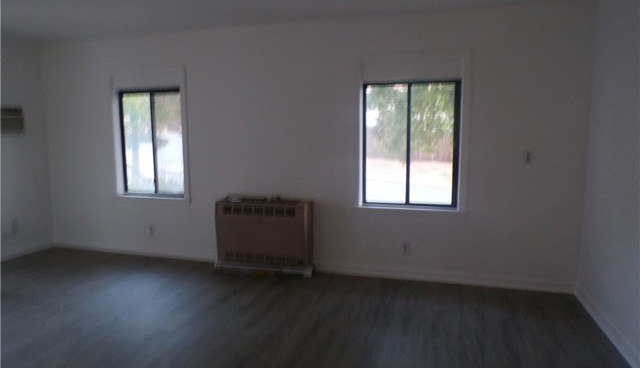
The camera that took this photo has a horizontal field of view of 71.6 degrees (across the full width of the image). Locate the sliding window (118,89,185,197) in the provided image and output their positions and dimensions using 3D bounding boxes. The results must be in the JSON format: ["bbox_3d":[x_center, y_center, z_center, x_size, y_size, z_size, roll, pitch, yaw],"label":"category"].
[{"bbox_3d":[-1.857,-0.451,4.956,0.850,1.170,0.080,2,7,16],"label":"sliding window"}]

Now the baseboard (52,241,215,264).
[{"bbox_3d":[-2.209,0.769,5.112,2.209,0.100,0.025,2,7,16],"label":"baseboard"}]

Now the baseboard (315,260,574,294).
[{"bbox_3d":[1.079,0.866,4.150,2.363,0.120,0.025,2,7,16],"label":"baseboard"}]

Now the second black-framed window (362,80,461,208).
[{"bbox_3d":[0.850,-0.364,4.165,0.903,1.160,0.080,2,7,16],"label":"second black-framed window"}]

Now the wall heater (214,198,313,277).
[{"bbox_3d":[-0.561,0.529,4.495,0.973,0.713,0.220,2,7,16],"label":"wall heater"}]

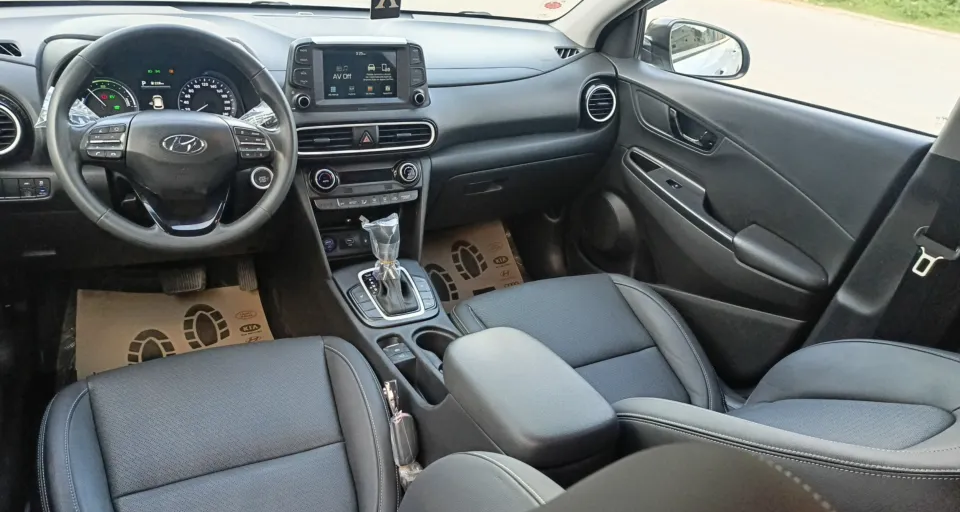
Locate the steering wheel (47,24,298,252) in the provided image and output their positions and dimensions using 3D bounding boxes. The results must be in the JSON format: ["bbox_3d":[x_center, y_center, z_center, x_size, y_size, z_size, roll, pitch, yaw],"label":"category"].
[{"bbox_3d":[-0.500,-0.194,1.117,0.370,0.370,0.090,-9,3,-28],"label":"steering wheel"}]

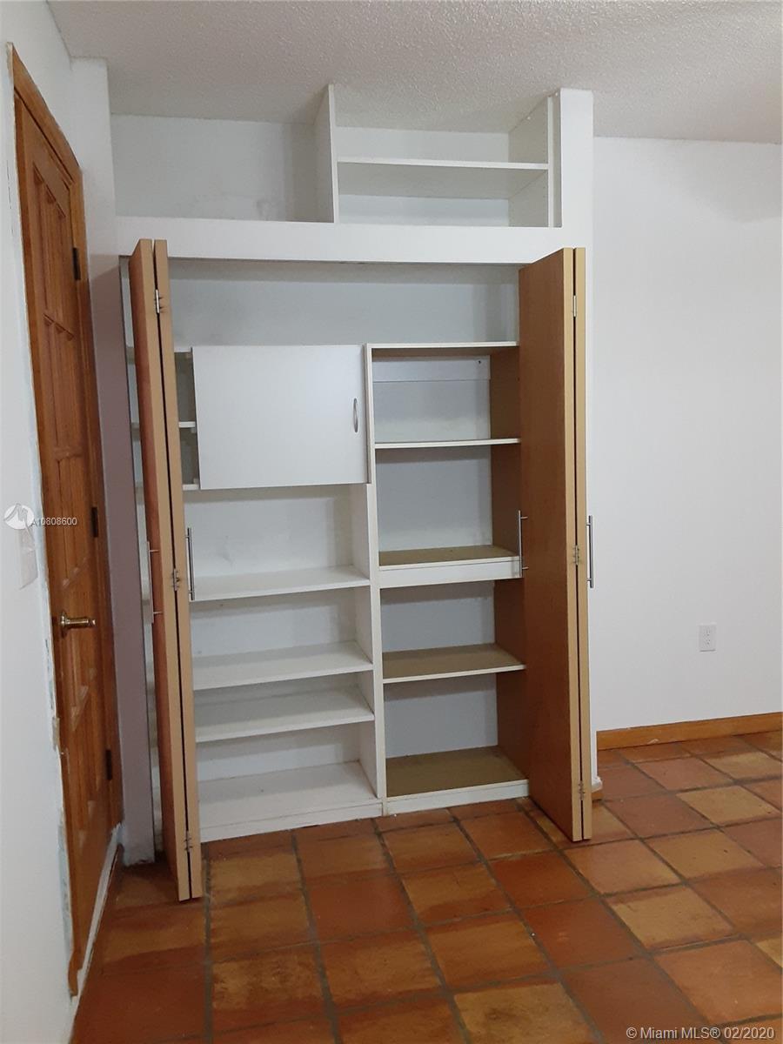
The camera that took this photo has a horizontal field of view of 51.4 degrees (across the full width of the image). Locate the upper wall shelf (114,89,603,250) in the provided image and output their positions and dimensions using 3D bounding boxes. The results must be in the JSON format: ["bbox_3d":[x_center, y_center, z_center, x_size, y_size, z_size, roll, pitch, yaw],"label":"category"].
[{"bbox_3d":[-0.117,-1.178,2.879,1.599,0.572,0.440,-3,6,-12],"label":"upper wall shelf"}]

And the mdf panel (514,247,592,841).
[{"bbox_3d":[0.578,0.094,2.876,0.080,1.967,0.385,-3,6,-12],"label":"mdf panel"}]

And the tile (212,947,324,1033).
[{"bbox_3d":[-0.332,1.248,2.182,0.286,0.013,0.283,-3,6,-12],"label":"tile"}]

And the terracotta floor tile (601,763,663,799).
[{"bbox_3d":[0.885,1.034,3.214,0.268,0.015,0.268,-3,6,-12],"label":"terracotta floor tile"}]

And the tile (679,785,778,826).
[{"bbox_3d":[1.308,1.102,3.163,0.278,0.013,0.281,-3,6,-12],"label":"tile"}]

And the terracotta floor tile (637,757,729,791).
[{"bbox_3d":[1.200,1.036,3.351,0.290,0.015,0.277,-3,6,-12],"label":"terracotta floor tile"}]

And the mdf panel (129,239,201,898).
[{"bbox_3d":[-0.741,0.166,2.691,0.091,2.029,0.371,-4,6,-19],"label":"mdf panel"}]

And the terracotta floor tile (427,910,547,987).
[{"bbox_3d":[0.254,1.184,2.244,0.281,0.015,0.279,-3,6,-12],"label":"terracotta floor tile"}]

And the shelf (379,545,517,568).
[{"bbox_3d":[0.195,0.147,3.320,0.575,0.019,0.378,-3,6,-12],"label":"shelf"}]

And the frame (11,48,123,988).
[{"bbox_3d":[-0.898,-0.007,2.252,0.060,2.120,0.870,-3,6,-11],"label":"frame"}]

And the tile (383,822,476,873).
[{"bbox_3d":[0.128,1.128,2.819,0.281,0.015,0.276,-3,6,-12],"label":"tile"}]

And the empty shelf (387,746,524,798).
[{"bbox_3d":[0.224,1.045,3.405,0.575,0.019,0.378,-3,6,-12],"label":"empty shelf"}]

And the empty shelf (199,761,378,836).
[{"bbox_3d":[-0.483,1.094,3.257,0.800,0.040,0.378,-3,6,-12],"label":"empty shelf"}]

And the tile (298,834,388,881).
[{"bbox_3d":[-0.161,1.145,2.752,0.283,0.015,0.278,-3,6,-12],"label":"tile"}]

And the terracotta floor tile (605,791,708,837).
[{"bbox_3d":[0.949,1.060,2.932,0.268,0.015,0.268,-3,6,-12],"label":"terracotta floor tile"}]

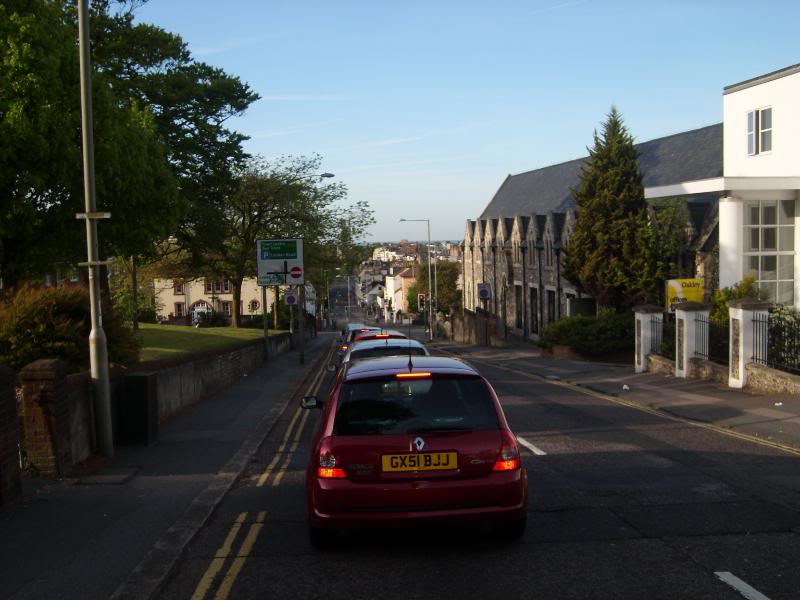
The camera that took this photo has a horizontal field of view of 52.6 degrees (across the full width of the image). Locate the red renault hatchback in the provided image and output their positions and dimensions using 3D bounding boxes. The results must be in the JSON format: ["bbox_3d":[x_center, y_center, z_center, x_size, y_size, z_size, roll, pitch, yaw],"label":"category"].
[{"bbox_3d":[0.035,1.205,7.460,1.700,1.420,3.810,-2,-2,-4],"label":"red renault hatchback"}]

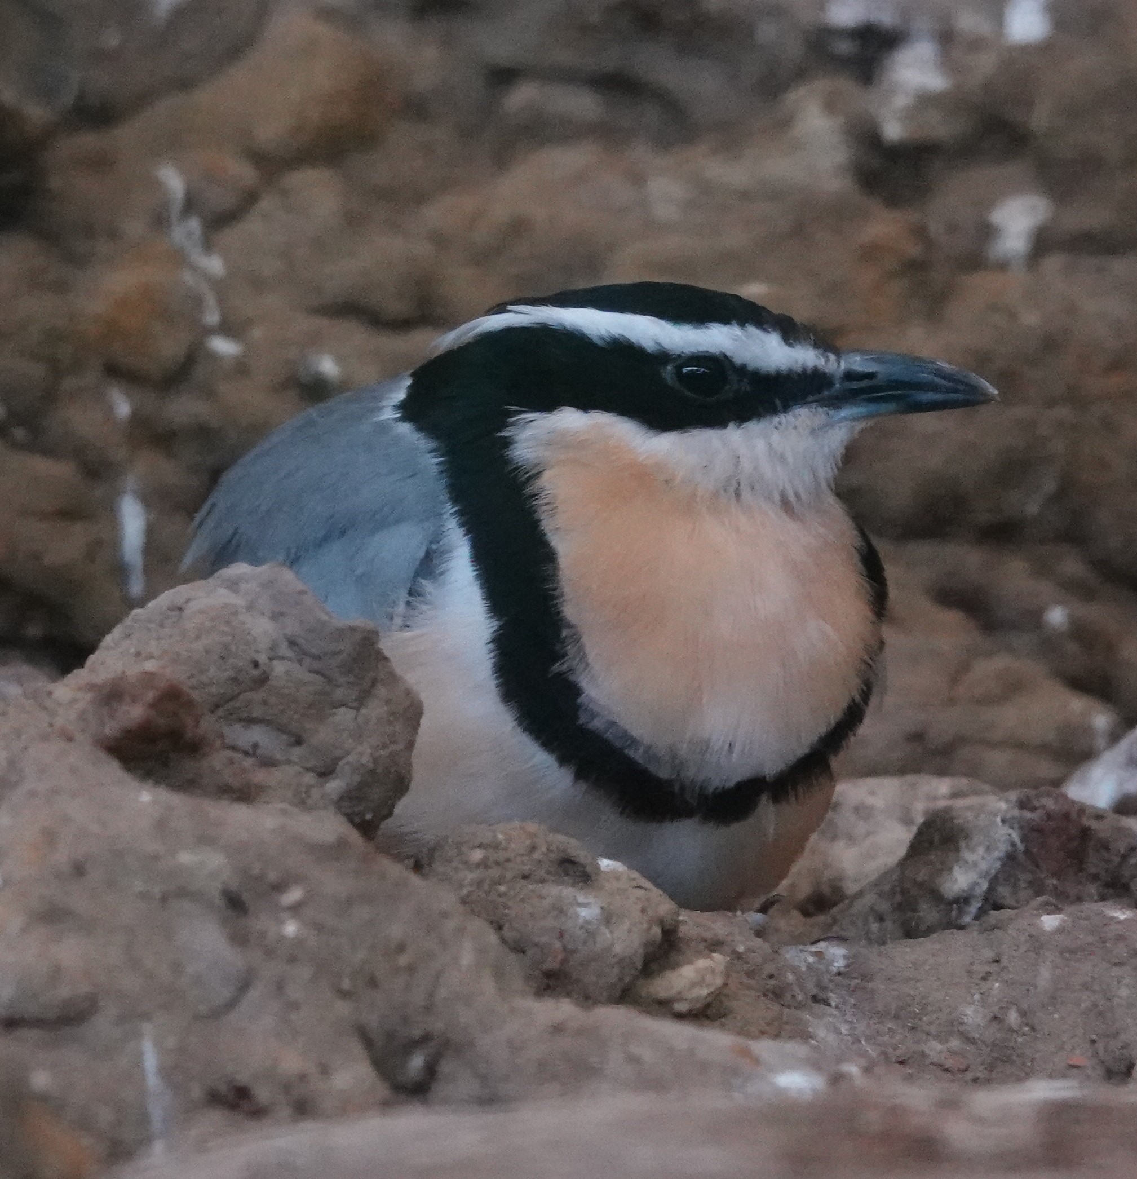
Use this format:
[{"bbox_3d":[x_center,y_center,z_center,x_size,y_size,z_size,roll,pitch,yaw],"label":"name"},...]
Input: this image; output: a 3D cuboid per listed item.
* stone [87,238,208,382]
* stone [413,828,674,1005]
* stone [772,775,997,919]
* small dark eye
[{"bbox_3d":[-0.050,-0.033,2.150,0.014,0.017,0.011,0,7,0],"label":"stone"},{"bbox_3d":[-0.002,0.036,2.000,0.029,0.019,0.023,0,7,0],"label":"stone"},{"bbox_3d":[0.036,0.029,2.080,0.026,0.016,0.019,0,7,0],"label":"stone"},{"bbox_3d":[0.015,-0.024,2.030,0.007,0.005,0.004,-1,7,-5],"label":"small dark eye"}]

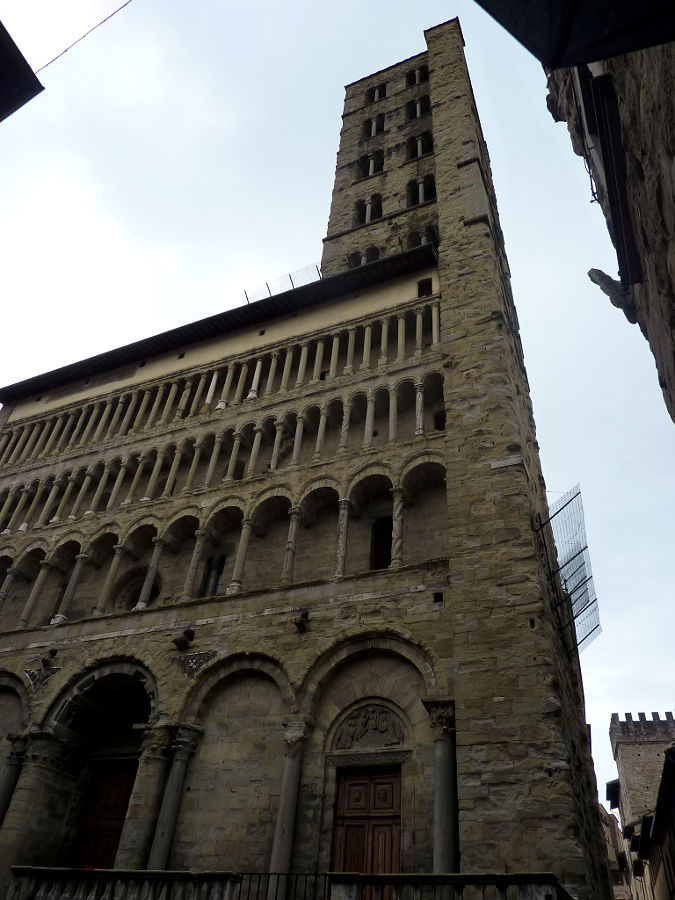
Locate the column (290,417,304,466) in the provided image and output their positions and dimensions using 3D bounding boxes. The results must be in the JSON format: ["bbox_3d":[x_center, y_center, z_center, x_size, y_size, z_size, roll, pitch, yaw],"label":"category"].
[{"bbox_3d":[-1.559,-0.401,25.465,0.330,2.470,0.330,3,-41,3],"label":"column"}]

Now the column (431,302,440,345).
[{"bbox_3d":[4.000,-5.192,26.533,0.350,2.704,0.350,-13,-44,21],"label":"column"}]

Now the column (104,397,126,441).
[{"bbox_3d":[-11.542,-1.666,33.840,0.350,2.720,0.350,-13,-43,21],"label":"column"}]

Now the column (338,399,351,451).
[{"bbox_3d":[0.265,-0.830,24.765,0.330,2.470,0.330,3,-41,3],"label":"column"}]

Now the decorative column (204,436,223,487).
[{"bbox_3d":[-4.795,0.393,25.292,0.330,2.586,0.330,-13,-46,20],"label":"decorative column"}]

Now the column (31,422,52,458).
[{"bbox_3d":[-15.399,-0.550,33.942,0.360,2.707,0.360,-13,-44,20],"label":"column"}]

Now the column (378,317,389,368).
[{"bbox_3d":[1.845,-4.261,25.688,0.320,2.601,0.320,-13,-44,21],"label":"column"}]

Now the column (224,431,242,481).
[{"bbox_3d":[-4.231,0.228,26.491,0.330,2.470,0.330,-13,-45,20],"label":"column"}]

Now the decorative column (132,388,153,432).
[{"bbox_3d":[-9.556,-2.018,31.885,0.350,2.797,0.350,-13,-44,21],"label":"decorative column"}]

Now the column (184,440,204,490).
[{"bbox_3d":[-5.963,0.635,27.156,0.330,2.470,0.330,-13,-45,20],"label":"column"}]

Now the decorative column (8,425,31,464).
[{"bbox_3d":[-17.070,-0.327,34.916,0.350,2.829,0.350,-13,-44,21],"label":"decorative column"}]

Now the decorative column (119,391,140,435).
[{"bbox_3d":[-10.301,-1.893,32.225,0.350,2.870,0.350,-13,-44,21],"label":"decorative column"}]

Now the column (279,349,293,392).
[{"bbox_3d":[-2.101,-3.385,27.373,0.330,2.661,0.330,3,-42,3],"label":"column"}]

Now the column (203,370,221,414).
[{"bbox_3d":[-5.507,-2.595,28.650,0.330,2.691,0.330,-13,-46,20],"label":"column"}]

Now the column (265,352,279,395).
[{"bbox_3d":[-2.948,-3.475,29.265,0.360,2.811,0.360,3,-41,2],"label":"column"}]

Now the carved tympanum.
[{"bbox_3d":[0.875,7.465,17.566,2.003,1.149,0.220,-13,-44,20],"label":"carved tympanum"}]

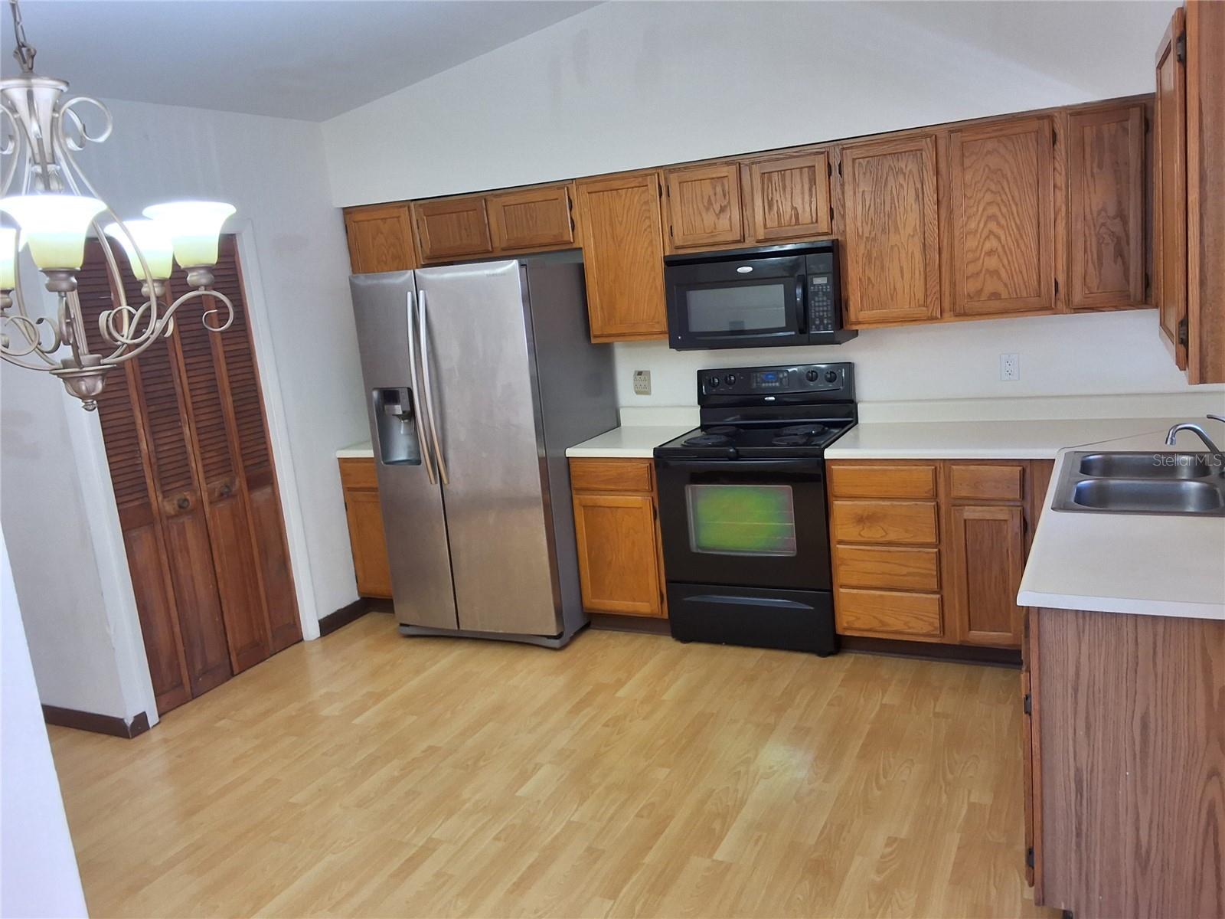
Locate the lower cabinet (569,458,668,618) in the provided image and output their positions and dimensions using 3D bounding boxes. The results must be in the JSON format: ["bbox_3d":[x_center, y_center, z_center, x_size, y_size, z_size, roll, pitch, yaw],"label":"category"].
[{"bbox_3d":[0.161,0.308,4.805,0.437,0.778,0.615,0,12,27],"label":"lower cabinet"}]

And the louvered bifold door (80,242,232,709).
[{"bbox_3d":[-1.964,0.075,4.222,0.035,2.005,0.452,0,12,27],"label":"louvered bifold door"}]

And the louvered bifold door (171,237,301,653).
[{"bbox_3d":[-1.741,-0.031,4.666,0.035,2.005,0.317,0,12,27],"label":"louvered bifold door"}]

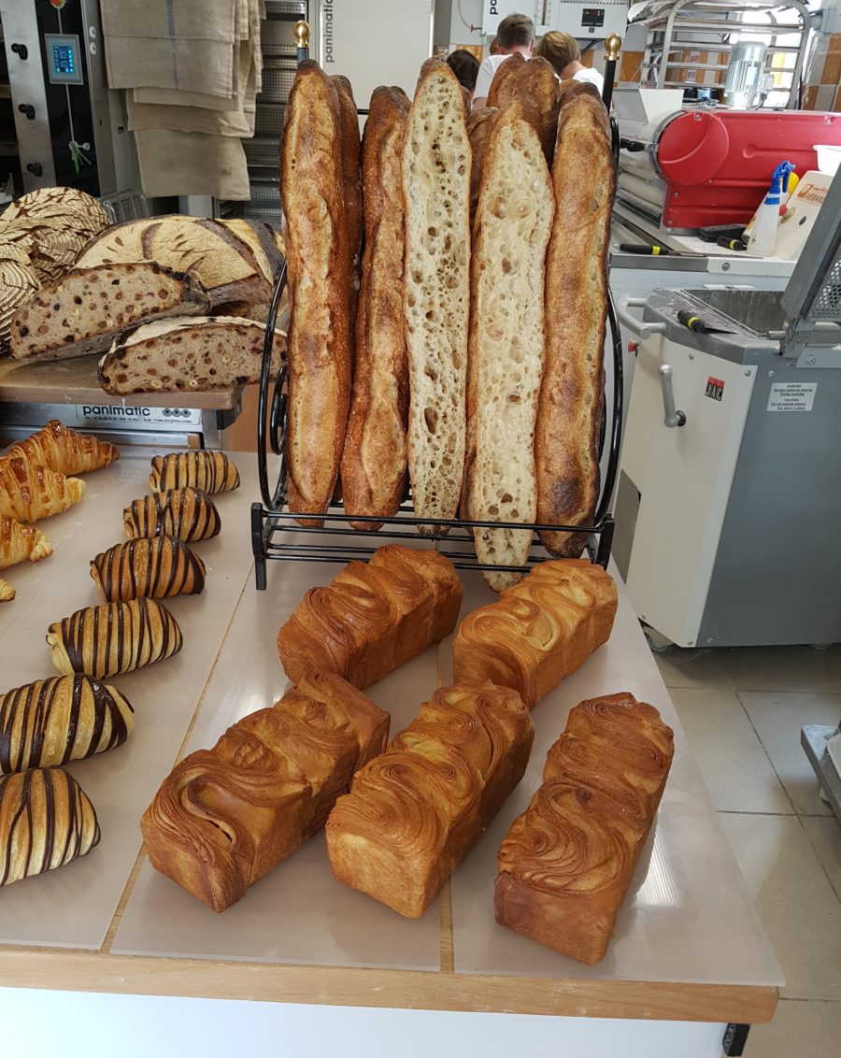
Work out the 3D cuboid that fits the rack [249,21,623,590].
[{"bbox_3d":[0.031,-0.283,1.068,0.436,0.638,0.370,3,26,0],"label":"rack"}]

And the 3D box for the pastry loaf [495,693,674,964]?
[{"bbox_3d":[0.132,0.230,0.667,0.086,0.075,0.185,14,28,21],"label":"pastry loaf"}]

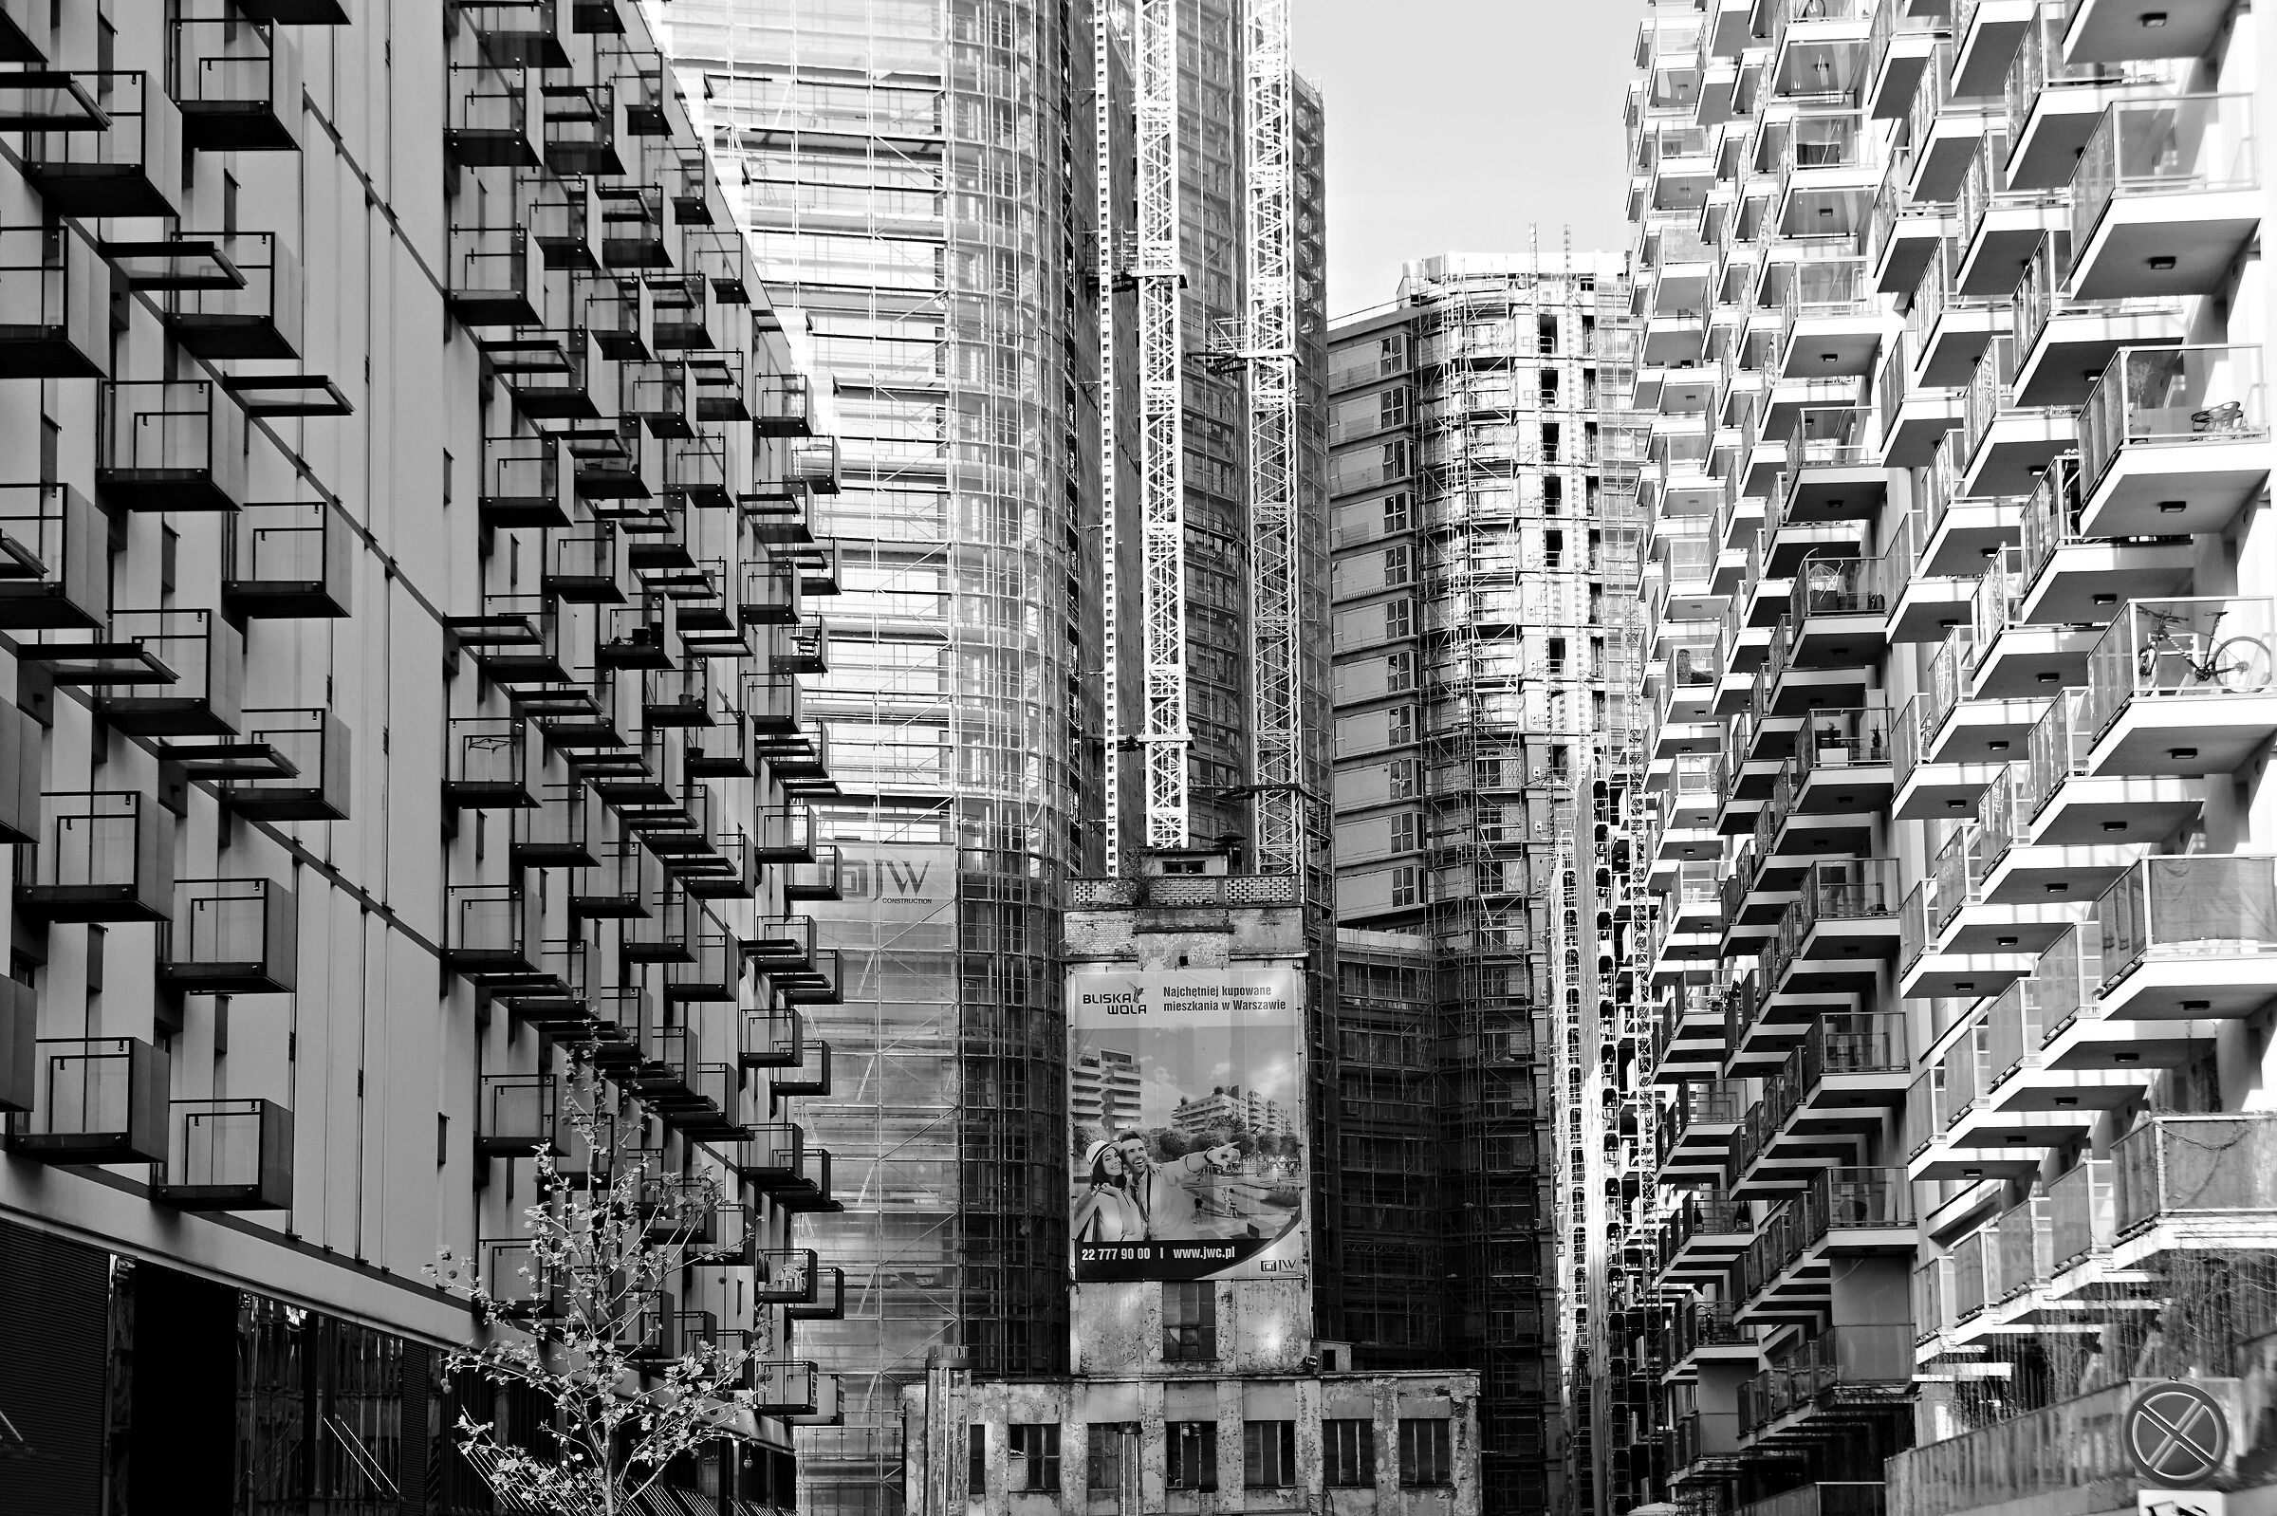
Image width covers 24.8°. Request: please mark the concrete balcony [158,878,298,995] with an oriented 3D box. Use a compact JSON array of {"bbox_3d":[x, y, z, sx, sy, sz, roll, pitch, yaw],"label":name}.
[{"bbox_3d":[-11.767,2.317,66.967,1.407,1.264,1.828,-1,-9,2],"label":"concrete balcony"}]

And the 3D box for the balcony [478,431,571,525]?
[{"bbox_3d":[-11.026,-4.958,93.756,1.407,1.264,1.828,-1,-9,2],"label":"balcony"}]

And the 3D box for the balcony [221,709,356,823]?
[{"bbox_3d":[-11.611,0.114,70.689,1.420,1.265,1.747,-1,-9,3],"label":"balcony"}]

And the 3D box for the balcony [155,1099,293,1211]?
[{"bbox_3d":[-11.733,5.121,66.531,1.407,1.264,1.828,-1,-9,2],"label":"balcony"}]

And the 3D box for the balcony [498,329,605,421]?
[{"bbox_3d":[-10.784,-7.110,96.301,1.420,1.265,1.747,-1,-9,3],"label":"balcony"}]

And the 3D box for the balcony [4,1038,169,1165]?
[{"bbox_3d":[-11.987,3.936,59.293,1.407,1.264,1.828,-1,-9,2],"label":"balcony"}]

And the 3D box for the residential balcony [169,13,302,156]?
[{"bbox_3d":[-11.911,-8.856,68.382,1.407,1.264,1.828,-1,-9,2],"label":"residential balcony"}]

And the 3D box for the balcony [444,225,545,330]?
[{"bbox_3d":[-11.076,-8.264,89.350,1.420,1.265,1.747,-1,-9,3],"label":"balcony"}]

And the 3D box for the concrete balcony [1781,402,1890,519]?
[{"bbox_3d":[13.239,-5.547,98.301,1.590,1.411,3.371,-1,-9,2],"label":"concrete balcony"}]

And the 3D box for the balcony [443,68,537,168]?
[{"bbox_3d":[-11.235,-11.189,90.550,1.407,1.264,1.828,-1,-9,2],"label":"balcony"}]

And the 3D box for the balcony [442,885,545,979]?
[{"bbox_3d":[-10.950,2.922,87.862,1.420,1.265,1.747,-1,-9,3],"label":"balcony"}]

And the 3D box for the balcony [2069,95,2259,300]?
[{"bbox_3d":[11.772,-6.392,59.632,1.613,1.412,3.615,-1,-9,3],"label":"balcony"}]

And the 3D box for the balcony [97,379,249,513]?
[{"bbox_3d":[-11.961,-3.840,64.193,1.407,1.264,1.828,-1,-9,2],"label":"balcony"}]

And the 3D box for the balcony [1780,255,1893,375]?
[{"bbox_3d":[13.214,-8.330,98.759,1.590,1.411,3.371,-1,-9,2],"label":"balcony"}]

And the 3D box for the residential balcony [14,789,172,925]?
[{"bbox_3d":[-12.055,1.170,59.985,1.420,1.265,1.747,-1,-9,3],"label":"residential balcony"}]

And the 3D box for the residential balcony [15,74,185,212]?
[{"bbox_3d":[-12.161,-7.192,61.003,1.420,1.265,1.747,-1,-9,3],"label":"residential balcony"}]

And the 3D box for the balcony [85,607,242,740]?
[{"bbox_3d":[-11.926,-1.031,63.783,1.407,1.264,1.828,-1,-9,2],"label":"balcony"}]

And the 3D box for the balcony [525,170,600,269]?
[{"bbox_3d":[-10.974,-10.061,98.047,1.407,1.264,1.828,-1,-9,2],"label":"balcony"}]

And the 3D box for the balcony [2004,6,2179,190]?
[{"bbox_3d":[11.851,-8.238,64.691,1.590,1.411,3.371,-1,-9,2],"label":"balcony"}]

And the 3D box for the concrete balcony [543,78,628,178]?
[{"bbox_3d":[-10.721,-12.135,100.425,1.420,1.265,1.747,-1,-9,3],"label":"concrete balcony"}]

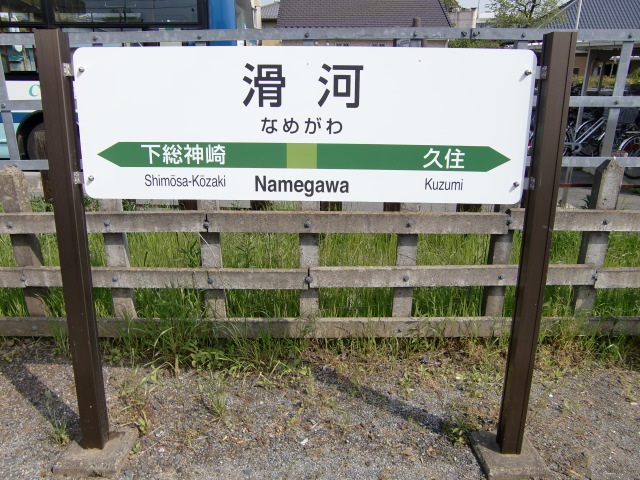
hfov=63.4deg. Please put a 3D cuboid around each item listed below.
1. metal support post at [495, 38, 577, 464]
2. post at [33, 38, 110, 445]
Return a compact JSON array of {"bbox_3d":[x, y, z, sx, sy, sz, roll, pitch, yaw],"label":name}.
[{"bbox_3d":[0.865,0.093,2.115,0.084,1.750,0.079,1,15,0],"label":"metal support post"},{"bbox_3d":[-0.998,0.079,2.125,0.084,1.750,0.079,1,15,0],"label":"post"}]

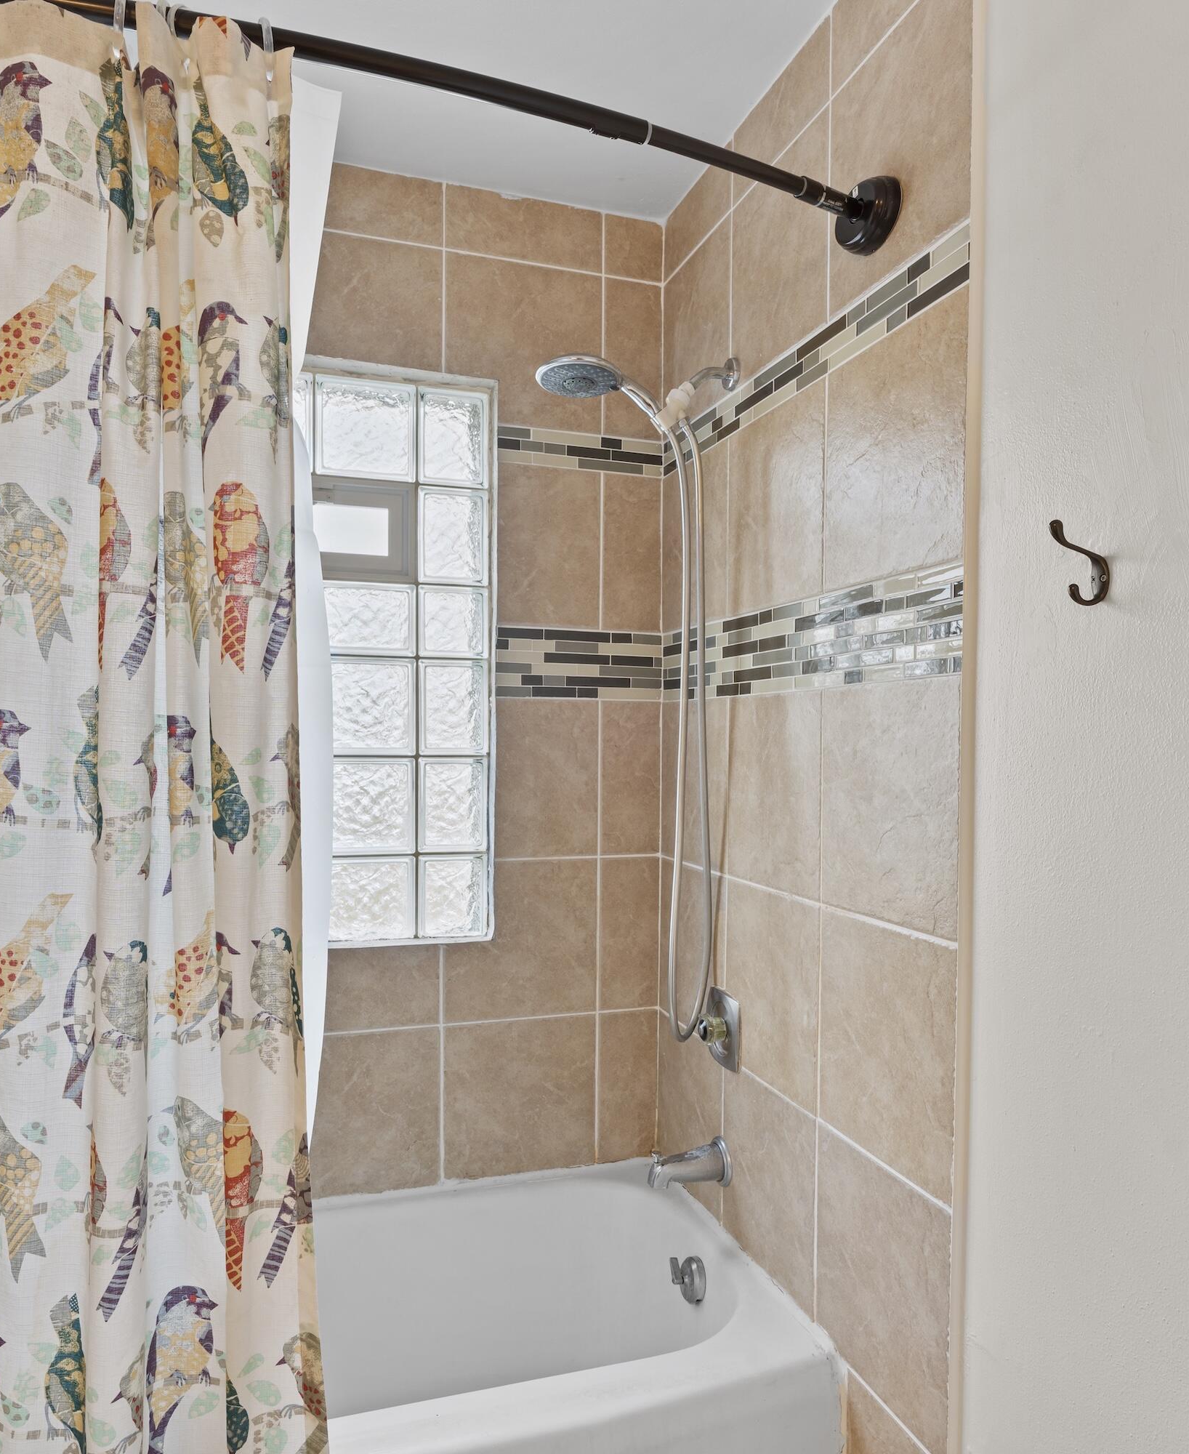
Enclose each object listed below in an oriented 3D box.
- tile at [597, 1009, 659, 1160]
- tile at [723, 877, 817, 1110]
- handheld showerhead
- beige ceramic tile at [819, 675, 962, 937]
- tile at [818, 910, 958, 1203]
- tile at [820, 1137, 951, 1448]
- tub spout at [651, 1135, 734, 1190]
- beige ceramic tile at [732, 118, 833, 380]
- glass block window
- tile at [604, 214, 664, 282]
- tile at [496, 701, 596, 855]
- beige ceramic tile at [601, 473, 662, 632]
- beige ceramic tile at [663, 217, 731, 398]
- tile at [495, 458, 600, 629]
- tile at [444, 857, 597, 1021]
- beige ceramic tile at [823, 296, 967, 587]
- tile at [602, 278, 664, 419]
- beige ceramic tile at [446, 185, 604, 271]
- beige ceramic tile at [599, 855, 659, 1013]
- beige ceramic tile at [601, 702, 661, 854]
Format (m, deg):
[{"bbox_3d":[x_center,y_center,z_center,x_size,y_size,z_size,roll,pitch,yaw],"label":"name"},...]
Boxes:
[{"bbox_3d":[0.070,0.776,2.116,0.138,0.320,0.012,1,0,-19],"label":"tile"},{"bbox_3d":[0.303,0.443,1.663,0.015,0.326,0.329,1,-1,-18],"label":"tile"},{"bbox_3d":[-0.025,-0.611,1.690,0.150,0.040,0.145,7,-6,-17],"label":"handheld showerhead"},{"bbox_3d":[0.412,0.109,1.358,0.015,0.330,0.317,1,-1,-18],"label":"beige ceramic tile"},{"bbox_3d":[0.407,0.441,1.354,0.015,0.326,0.317,1,-1,-18],"label":"tile"},{"bbox_3d":[0.406,0.779,1.359,0.012,0.329,0.313,1,0,-19],"label":"tile"},{"bbox_3d":[0.182,0.813,1.792,0.135,0.080,0.072,1,0,-19],"label":"tub spout"},{"bbox_3d":[0.318,-0.803,1.678,0.012,0.338,0.329,1,0,-19],"label":"beige ceramic tile"},{"bbox_3d":[-0.570,-0.143,1.950,0.718,1.162,0.090,1,0,-19],"label":"glass block window"},{"bbox_3d":[0.088,-1.042,2.128,0.138,0.134,0.012,1,0,-19],"label":"tile"},{"bbox_3d":[-0.097,0.111,2.051,0.223,0.330,0.015,1,-1,-18],"label":"tile"},{"bbox_3d":[0.081,-0.375,2.115,0.137,0.338,0.015,1,-1,-18],"label":"beige ceramic tile"},{"bbox_3d":[0.212,-0.802,1.991,0.012,0.338,0.323,1,0,-19],"label":"beige ceramic tile"},{"bbox_3d":[-0.094,-0.377,2.058,0.223,0.338,0.015,1,-1,-18],"label":"tile"},{"bbox_3d":[-0.153,0.443,2.029,0.335,0.326,0.015,1,-1,-18],"label":"tile"},{"bbox_3d":[0.419,-0.379,1.363,0.015,0.338,0.317,1,-1,-18],"label":"beige ceramic tile"},{"bbox_3d":[0.085,-0.802,2.127,0.138,0.338,0.012,1,0,-19],"label":"tile"},{"bbox_3d":[-0.143,-1.046,2.050,0.335,0.132,0.015,1,-1,-18],"label":"beige ceramic tile"},{"bbox_3d":[0.073,0.447,2.119,0.138,0.330,0.012,1,0,-19],"label":"beige ceramic tile"},{"bbox_3d":[0.076,0.113,2.121,0.138,0.332,0.012,1,0,-19],"label":"beige ceramic tile"}]

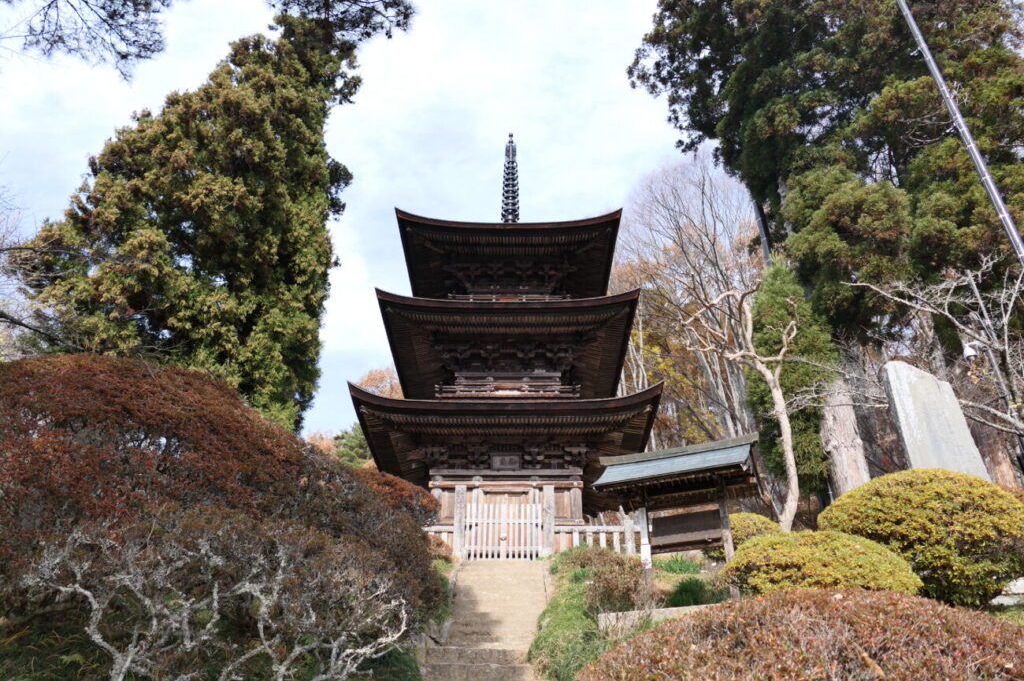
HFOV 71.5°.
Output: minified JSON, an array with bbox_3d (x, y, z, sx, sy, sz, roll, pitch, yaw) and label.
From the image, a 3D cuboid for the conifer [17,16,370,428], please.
[{"bbox_3d":[-9.377,-2.994,20.692,8.800,20.000,8.600,0,-31,0],"label":"conifer"}]

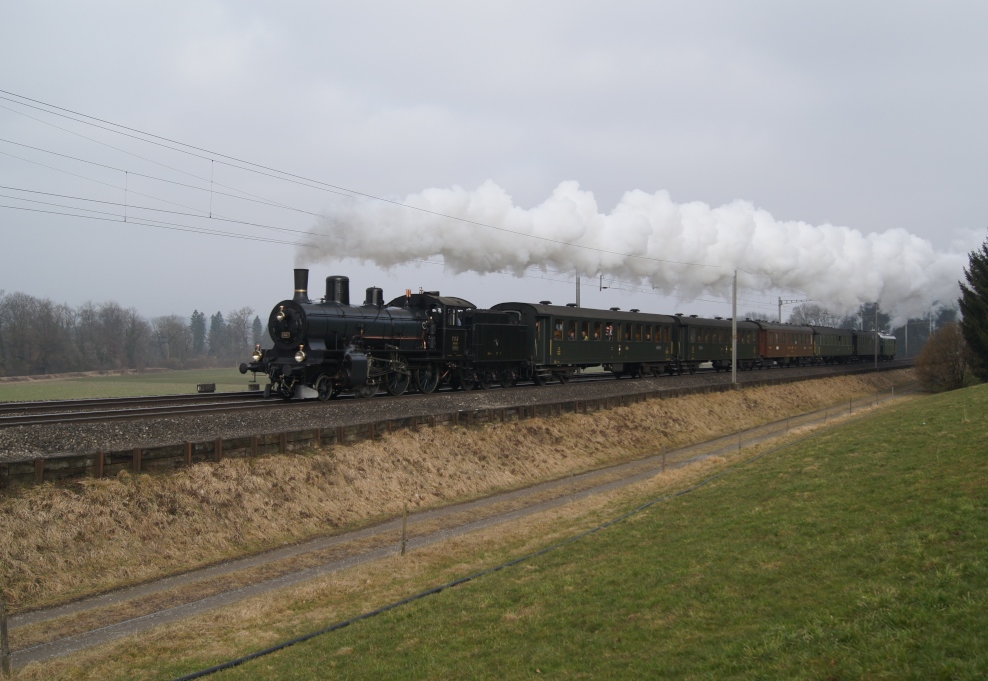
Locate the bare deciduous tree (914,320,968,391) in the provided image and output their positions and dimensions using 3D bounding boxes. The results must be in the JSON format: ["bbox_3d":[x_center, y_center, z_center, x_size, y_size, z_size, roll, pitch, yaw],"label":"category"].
[{"bbox_3d":[44.271,1.727,101.000,5.600,6.811,5.600,0,0,0],"label":"bare deciduous tree"}]

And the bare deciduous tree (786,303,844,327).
[{"bbox_3d":[72.268,-0.843,230.000,12.100,15.173,11.000,0,0,0],"label":"bare deciduous tree"}]

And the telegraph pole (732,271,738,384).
[{"bbox_3d":[15.139,-0.817,64.300,0.240,7.164,0.240,0,0,29],"label":"telegraph pole"}]

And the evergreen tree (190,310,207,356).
[{"bbox_3d":[-89.528,-0.757,310.000,4.800,16.663,4.800,0,0,0],"label":"evergreen tree"}]

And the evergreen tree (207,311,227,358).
[{"bbox_3d":[-84.014,-0.682,310.000,5.400,16.512,5.400,0,0,0],"label":"evergreen tree"}]

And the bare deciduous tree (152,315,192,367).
[{"bbox_3d":[-91.121,0.071,290.000,11.300,15.163,10.500,0,0,0],"label":"bare deciduous tree"}]

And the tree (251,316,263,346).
[{"bbox_3d":[-84.615,-0.321,365.000,4.100,16.837,4.100,0,0,0],"label":"tree"}]

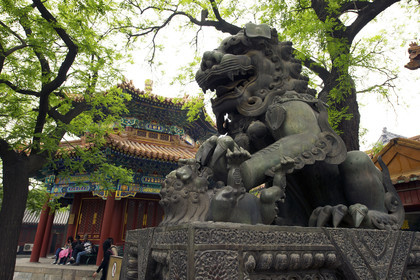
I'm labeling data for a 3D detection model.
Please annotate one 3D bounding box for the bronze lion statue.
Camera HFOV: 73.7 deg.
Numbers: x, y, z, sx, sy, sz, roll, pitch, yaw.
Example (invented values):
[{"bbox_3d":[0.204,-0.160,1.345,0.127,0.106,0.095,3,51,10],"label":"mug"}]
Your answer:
[{"bbox_3d":[0.510,-0.272,2.918,2.052,2.356,1.406,11,-22,-26],"label":"bronze lion statue"}]

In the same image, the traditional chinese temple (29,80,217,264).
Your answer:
[{"bbox_3d":[-4.671,1.336,18.907,11.552,12.338,11.552,10,-22,-23],"label":"traditional chinese temple"}]

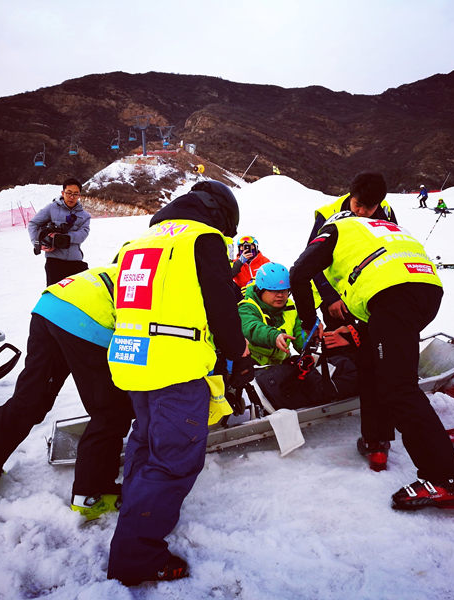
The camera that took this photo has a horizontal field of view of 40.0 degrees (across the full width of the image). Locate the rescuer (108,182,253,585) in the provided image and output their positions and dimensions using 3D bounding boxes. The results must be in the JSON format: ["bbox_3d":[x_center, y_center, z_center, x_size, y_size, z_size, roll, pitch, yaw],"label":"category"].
[{"bbox_3d":[-0.180,0.290,2.530,0.580,1.600,0.680,-1,-3,41],"label":"rescuer"}]

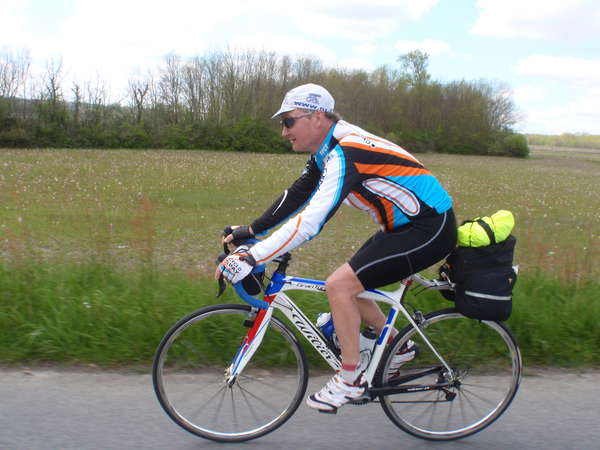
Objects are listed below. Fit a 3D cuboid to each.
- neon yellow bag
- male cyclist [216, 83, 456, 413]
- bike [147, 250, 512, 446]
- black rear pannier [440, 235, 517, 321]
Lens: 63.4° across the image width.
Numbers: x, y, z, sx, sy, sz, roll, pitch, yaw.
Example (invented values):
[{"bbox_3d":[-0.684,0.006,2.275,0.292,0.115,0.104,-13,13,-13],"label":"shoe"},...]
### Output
[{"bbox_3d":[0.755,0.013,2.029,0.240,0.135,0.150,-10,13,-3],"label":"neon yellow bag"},{"bbox_3d":[0.166,0.118,2.025,1.000,1.350,0.500,2,12,-6],"label":"male cyclist"},{"bbox_3d":[0.205,0.535,2.123,1.655,0.950,0.440,2,12,-6],"label":"bike"},{"bbox_3d":[0.757,0.198,2.076,0.255,0.335,0.270,2,12,-6],"label":"black rear pannier"}]

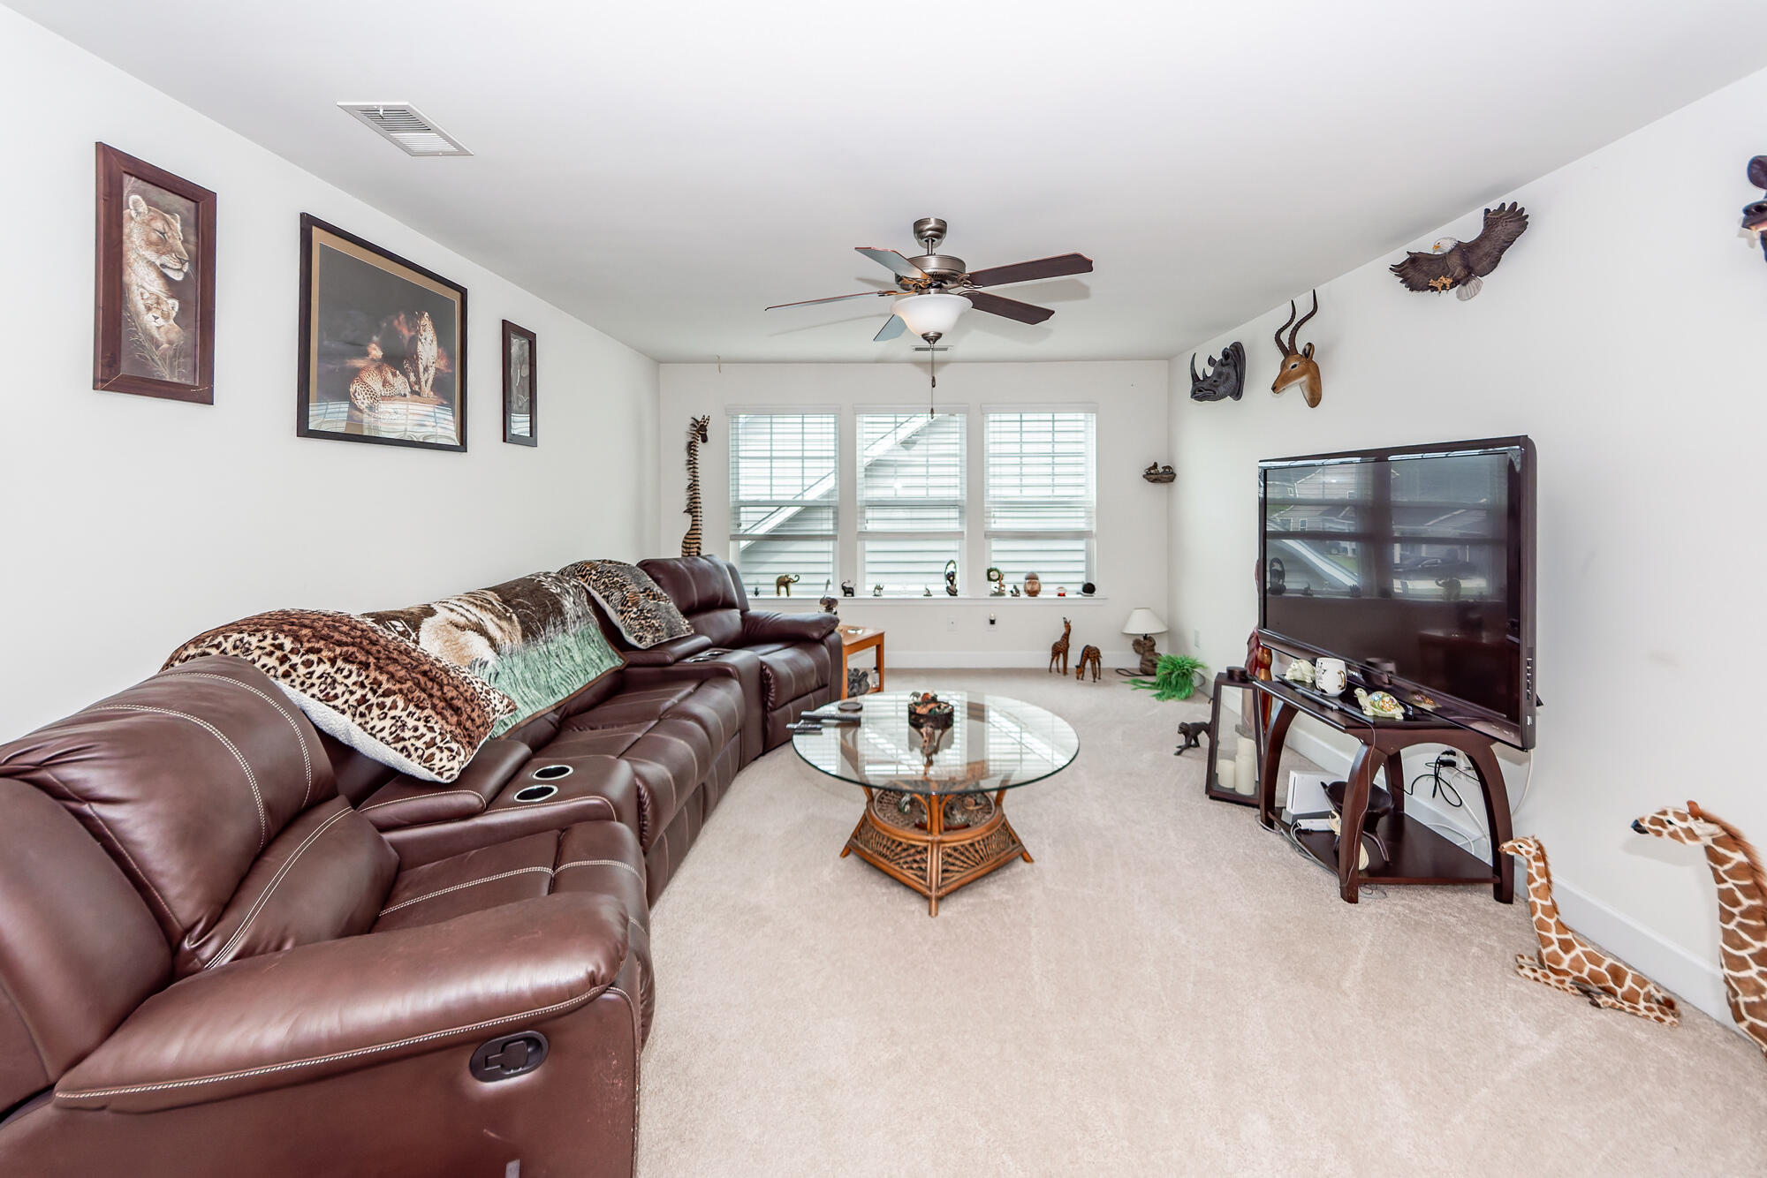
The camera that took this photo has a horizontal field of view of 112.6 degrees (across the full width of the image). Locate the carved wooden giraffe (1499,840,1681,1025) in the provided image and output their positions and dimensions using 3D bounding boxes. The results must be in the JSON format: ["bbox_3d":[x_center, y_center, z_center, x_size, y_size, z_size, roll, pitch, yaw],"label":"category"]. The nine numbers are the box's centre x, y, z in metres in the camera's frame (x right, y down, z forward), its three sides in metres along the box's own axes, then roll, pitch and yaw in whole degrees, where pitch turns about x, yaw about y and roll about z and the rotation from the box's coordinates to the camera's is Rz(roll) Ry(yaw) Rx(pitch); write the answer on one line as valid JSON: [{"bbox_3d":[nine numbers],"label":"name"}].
[{"bbox_3d":[1.962,0.925,1.660,0.320,0.375,0.150,4,6,40],"label":"carved wooden giraffe"}]

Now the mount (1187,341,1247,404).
[{"bbox_3d":[2.250,-1.475,4.020,0.310,0.410,0.280,0,5,0],"label":"mount"}]

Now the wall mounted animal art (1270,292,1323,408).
[{"bbox_3d":[2.220,-1.290,3.180,0.280,0.620,0.230,0,5,0],"label":"wall mounted animal art"}]

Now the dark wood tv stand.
[{"bbox_3d":[1.970,0.780,2.420,0.620,0.620,0.680,0,5,0],"label":"dark wood tv stand"}]

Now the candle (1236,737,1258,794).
[{"bbox_3d":[1.765,0.860,2.870,0.100,0.280,0.100,0,5,0],"label":"candle"}]

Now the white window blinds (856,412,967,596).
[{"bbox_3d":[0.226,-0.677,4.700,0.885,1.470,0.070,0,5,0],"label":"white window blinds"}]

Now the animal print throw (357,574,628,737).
[{"bbox_3d":[-1.450,0.217,2.320,0.480,0.500,1.150,0,5,0],"label":"animal print throw"}]

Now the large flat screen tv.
[{"bbox_3d":[2.040,-0.070,2.520,0.100,0.960,1.380,0,5,0],"label":"large flat screen tv"}]

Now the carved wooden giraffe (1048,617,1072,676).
[{"bbox_3d":[1.359,0.441,4.530,0.085,0.450,0.200,-3,6,-35],"label":"carved wooden giraffe"}]

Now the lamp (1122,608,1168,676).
[{"bbox_3d":[1.998,0.411,4.500,0.350,0.510,0.350,-2,5,-17],"label":"lamp"}]

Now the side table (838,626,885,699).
[{"bbox_3d":[-0.320,0.525,3.980,0.500,0.450,0.430,3,6,35],"label":"side table"}]

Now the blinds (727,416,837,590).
[{"bbox_3d":[-0.845,-0.720,4.930,0.920,1.520,0.090,0,5,0],"label":"blinds"}]

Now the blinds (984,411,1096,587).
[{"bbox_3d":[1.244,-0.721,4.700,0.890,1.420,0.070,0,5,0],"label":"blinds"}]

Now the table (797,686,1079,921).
[{"bbox_3d":[0.210,0.835,2.380,1.090,0.510,1.070,0,5,0],"label":"table"}]

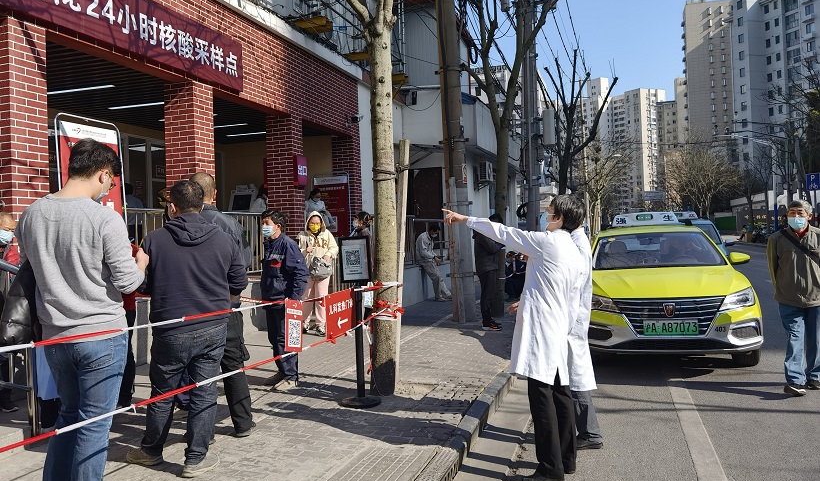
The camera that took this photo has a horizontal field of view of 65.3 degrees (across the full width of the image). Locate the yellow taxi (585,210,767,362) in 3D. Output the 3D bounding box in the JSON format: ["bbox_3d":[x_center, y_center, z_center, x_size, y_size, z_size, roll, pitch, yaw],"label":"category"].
[{"bbox_3d":[3.070,0.468,8.144,1.880,1.620,4.560,-2,1,16],"label":"yellow taxi"}]

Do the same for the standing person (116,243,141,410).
[{"bbox_3d":[-2.363,0.547,5.150,0.330,1.600,0.460,-2,1,12],"label":"standing person"}]

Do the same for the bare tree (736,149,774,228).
[{"bbox_3d":[23.768,-3.199,44.000,2.700,6.100,2.700,-2,1,18],"label":"bare tree"}]

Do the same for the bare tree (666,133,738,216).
[{"bbox_3d":[22.788,-4.235,50.000,5.800,8.300,5.600,-1,1,18],"label":"bare tree"}]

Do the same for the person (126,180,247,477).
[{"bbox_3d":[-1.310,0.471,3.750,0.630,1.690,0.460,-2,1,-19],"label":"person"}]

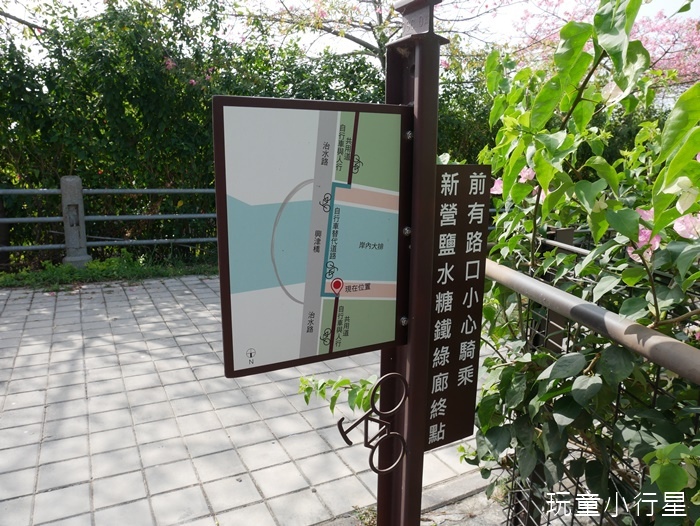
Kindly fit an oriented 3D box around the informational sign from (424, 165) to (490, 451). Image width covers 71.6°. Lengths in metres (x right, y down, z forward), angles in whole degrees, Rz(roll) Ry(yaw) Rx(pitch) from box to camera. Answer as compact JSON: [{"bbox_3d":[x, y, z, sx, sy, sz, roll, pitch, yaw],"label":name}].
[{"bbox_3d":[0.290,0.138,1.367,0.198,0.811,0.025,-6,14,-28],"label":"informational sign"}]

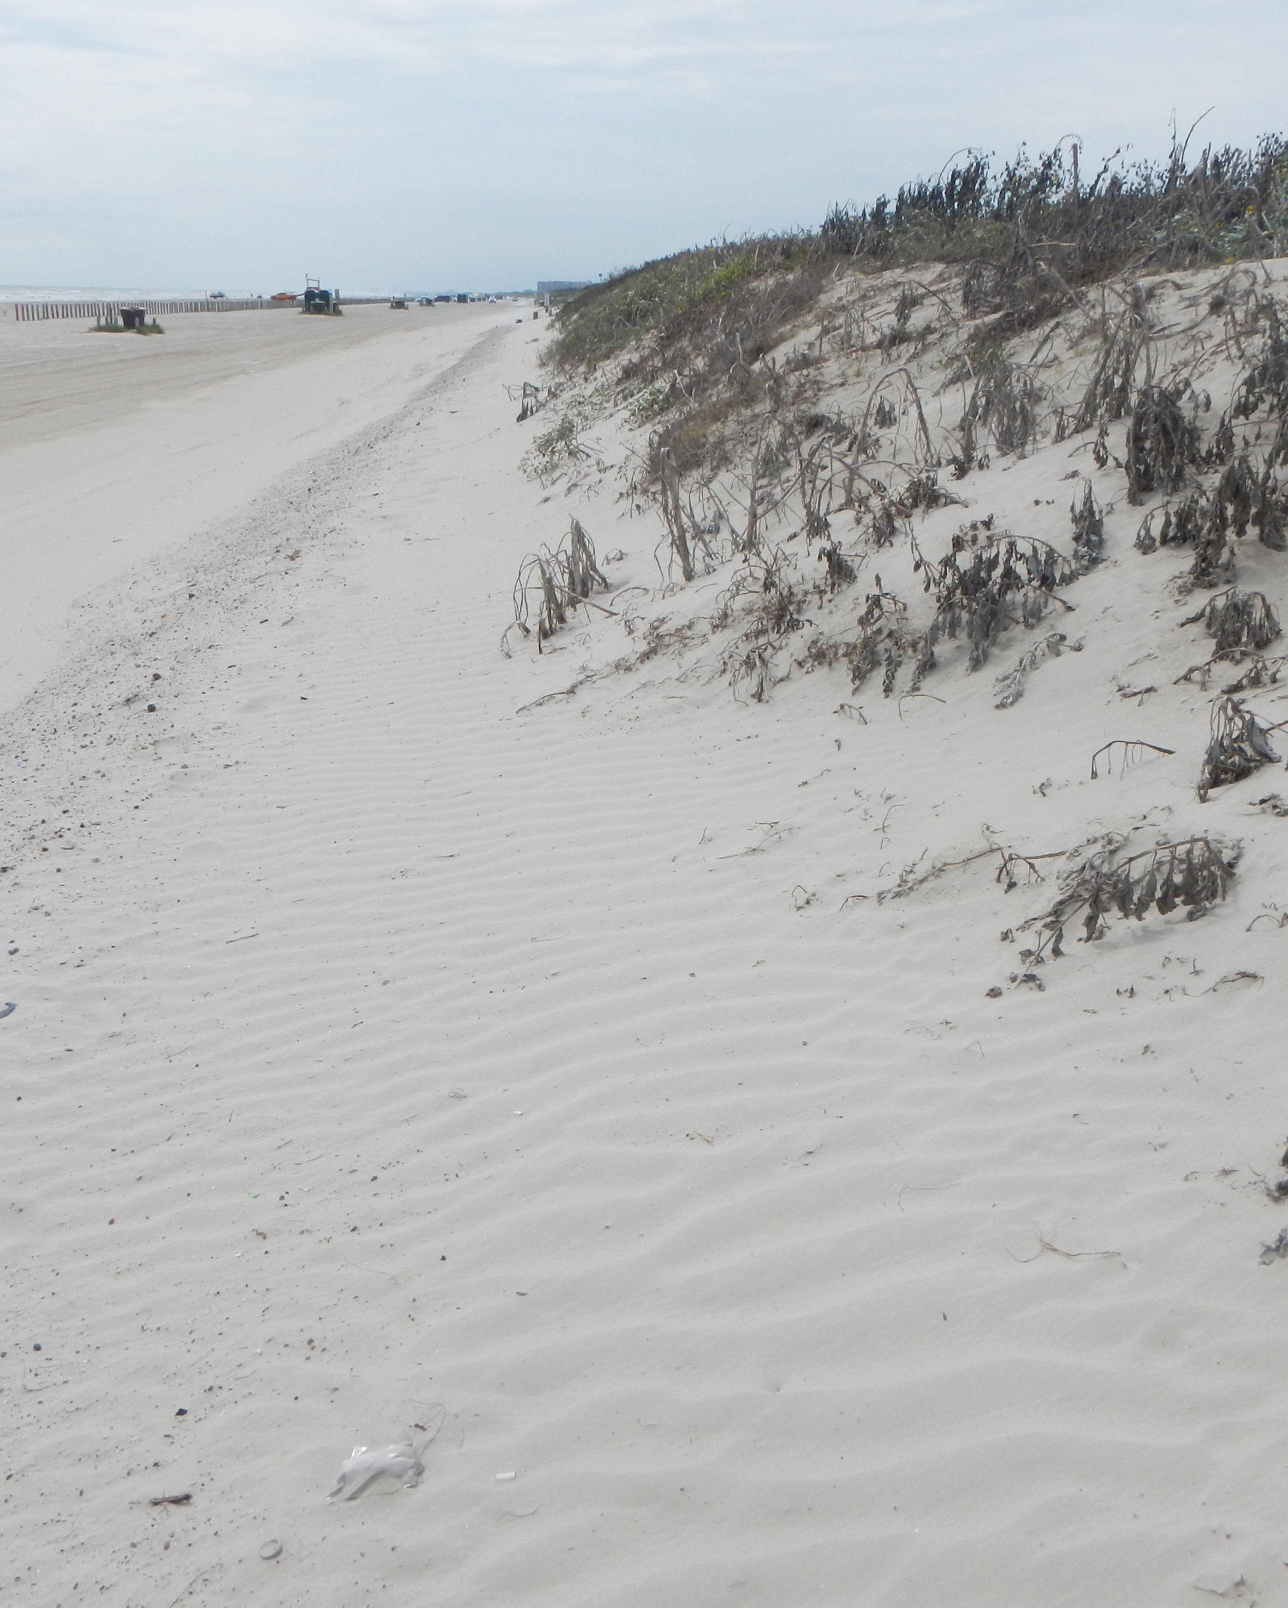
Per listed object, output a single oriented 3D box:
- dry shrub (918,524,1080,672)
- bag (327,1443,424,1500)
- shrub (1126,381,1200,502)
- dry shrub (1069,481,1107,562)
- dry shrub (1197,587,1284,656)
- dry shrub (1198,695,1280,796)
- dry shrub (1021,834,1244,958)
[{"bbox_3d":[1.351,-0.784,6.598,0.618,0.500,0.464,4,17,11],"label":"dry shrub"},{"bbox_3d":[-0.364,0.907,2.348,0.132,0.037,0.080,-2,16,-9],"label":"bag"},{"bbox_3d":[2.477,-1.720,8.285,0.352,0.547,0.317,6,17,15],"label":"shrub"},{"bbox_3d":[1.915,-1.217,7.480,0.166,0.332,0.149,5,17,14],"label":"dry shrub"},{"bbox_3d":[1.959,-0.598,5.705,0.286,0.186,0.229,7,17,18],"label":"dry shrub"},{"bbox_3d":[1.582,-0.149,4.615,0.218,0.231,0.186,7,17,19],"label":"dry shrub"},{"bbox_3d":[1.118,0.219,4.018,0.524,0.207,0.314,6,17,16],"label":"dry shrub"}]

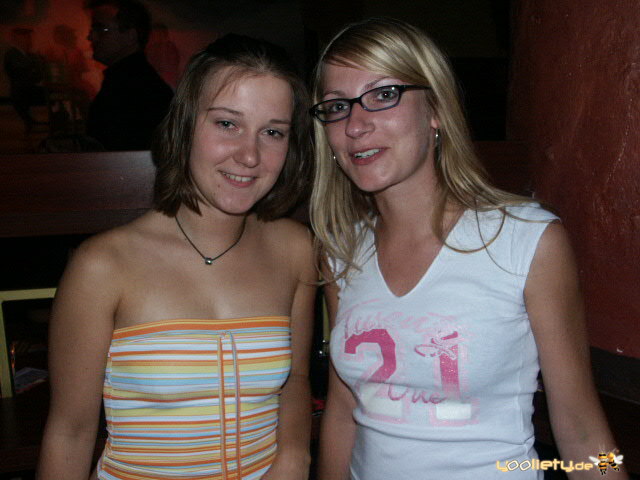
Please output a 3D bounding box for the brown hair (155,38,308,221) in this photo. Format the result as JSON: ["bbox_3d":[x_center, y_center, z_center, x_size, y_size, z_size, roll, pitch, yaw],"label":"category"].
[{"bbox_3d":[-0.124,-0.156,0.880,0.210,0.245,0.210,5,7,-19],"label":"brown hair"}]

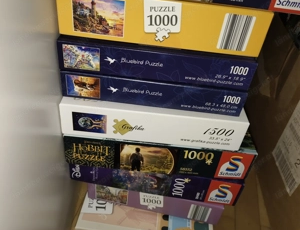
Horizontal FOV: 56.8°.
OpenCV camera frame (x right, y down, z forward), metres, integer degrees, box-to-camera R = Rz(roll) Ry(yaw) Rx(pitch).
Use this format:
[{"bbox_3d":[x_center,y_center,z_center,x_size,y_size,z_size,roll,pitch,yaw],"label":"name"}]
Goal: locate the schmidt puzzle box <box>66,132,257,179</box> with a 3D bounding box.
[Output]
[{"bbox_3d":[0.021,-0.051,0.546,0.271,0.057,0.368,6,39,-2],"label":"schmidt puzzle box"}]

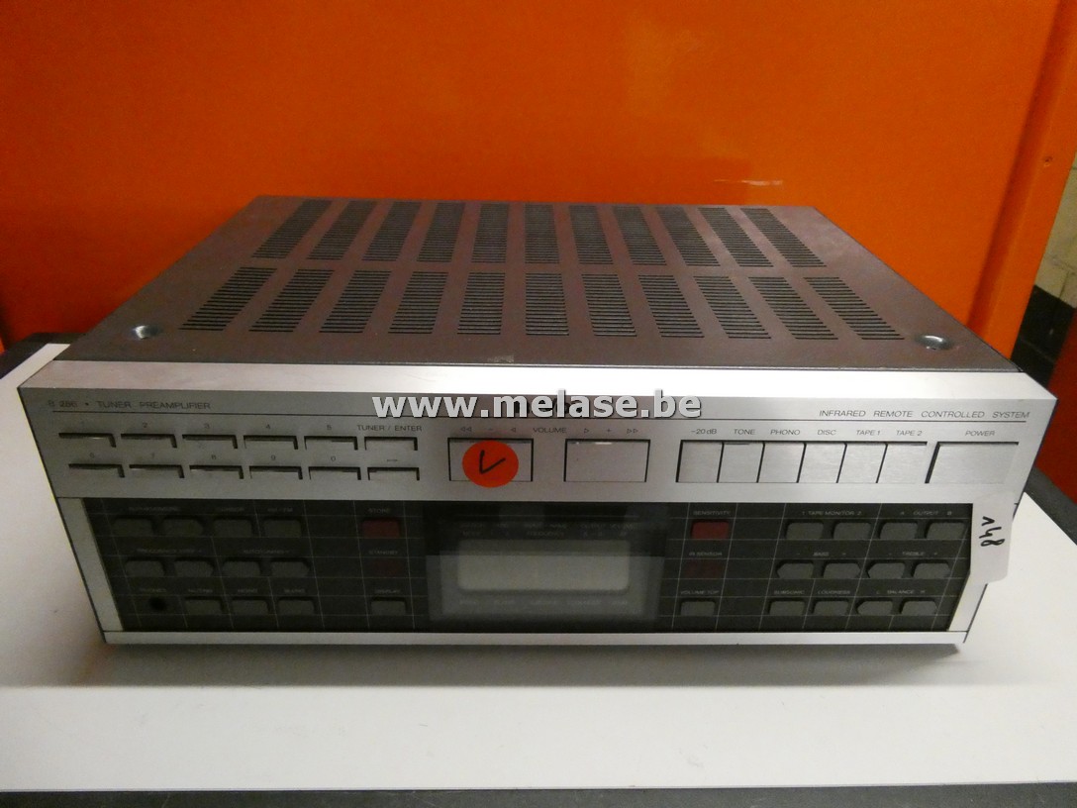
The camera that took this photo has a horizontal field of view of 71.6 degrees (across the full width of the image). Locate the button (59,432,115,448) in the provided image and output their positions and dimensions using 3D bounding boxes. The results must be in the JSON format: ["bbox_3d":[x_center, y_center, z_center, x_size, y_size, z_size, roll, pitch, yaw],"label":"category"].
[{"bbox_3d":[-0.199,0.017,0.330,0.021,0.006,0.004,1,30,-1],"label":"button"}]

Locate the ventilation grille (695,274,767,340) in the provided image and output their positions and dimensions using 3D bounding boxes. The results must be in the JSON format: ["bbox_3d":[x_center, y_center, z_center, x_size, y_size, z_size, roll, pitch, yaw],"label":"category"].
[{"bbox_3d":[0.108,-0.055,0.423,0.022,0.003,0.094,1,29,-2],"label":"ventilation grille"}]

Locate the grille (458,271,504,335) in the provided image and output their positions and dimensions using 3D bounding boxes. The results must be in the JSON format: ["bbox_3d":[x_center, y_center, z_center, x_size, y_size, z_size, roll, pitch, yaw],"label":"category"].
[{"bbox_3d":[-0.030,-0.056,0.415,0.022,0.002,0.091,1,29,-1],"label":"grille"}]

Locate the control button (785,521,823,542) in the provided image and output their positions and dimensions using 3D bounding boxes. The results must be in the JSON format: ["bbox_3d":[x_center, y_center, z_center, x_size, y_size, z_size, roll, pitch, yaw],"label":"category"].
[{"bbox_3d":[0.129,0.061,0.361,0.017,0.011,0.004,1,29,-1],"label":"control button"}]

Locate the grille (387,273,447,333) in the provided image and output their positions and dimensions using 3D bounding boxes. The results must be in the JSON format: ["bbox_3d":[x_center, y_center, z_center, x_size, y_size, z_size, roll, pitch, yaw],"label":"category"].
[{"bbox_3d":[-0.065,-0.056,0.414,0.021,0.002,0.091,1,29,-1],"label":"grille"}]

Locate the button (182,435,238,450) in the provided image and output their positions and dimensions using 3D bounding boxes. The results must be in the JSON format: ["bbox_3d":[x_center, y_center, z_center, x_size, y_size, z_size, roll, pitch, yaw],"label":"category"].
[{"bbox_3d":[-0.147,0.017,0.335,0.023,0.007,0.005,1,30,-1],"label":"button"}]

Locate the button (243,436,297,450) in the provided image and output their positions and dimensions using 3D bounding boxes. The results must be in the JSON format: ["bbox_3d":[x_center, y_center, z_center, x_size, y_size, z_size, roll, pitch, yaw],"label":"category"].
[{"bbox_3d":[-0.119,0.017,0.334,0.022,0.006,0.004,1,28,-1],"label":"button"}]

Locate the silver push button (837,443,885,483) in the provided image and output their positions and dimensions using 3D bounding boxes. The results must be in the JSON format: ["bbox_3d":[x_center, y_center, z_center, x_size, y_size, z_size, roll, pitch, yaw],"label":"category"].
[{"bbox_3d":[0.149,0.027,0.343,0.018,0.022,0.005,1,29,-1],"label":"silver push button"}]

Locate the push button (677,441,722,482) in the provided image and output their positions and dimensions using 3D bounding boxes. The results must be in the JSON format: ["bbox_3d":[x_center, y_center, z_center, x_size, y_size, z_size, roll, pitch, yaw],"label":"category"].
[{"bbox_3d":[0.074,0.026,0.343,0.018,0.022,0.005,1,29,-2],"label":"push button"}]

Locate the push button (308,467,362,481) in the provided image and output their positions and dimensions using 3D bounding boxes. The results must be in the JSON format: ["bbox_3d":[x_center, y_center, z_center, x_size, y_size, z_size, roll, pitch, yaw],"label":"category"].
[{"bbox_3d":[-0.093,0.032,0.344,0.023,0.007,0.005,1,30,-1],"label":"push button"}]

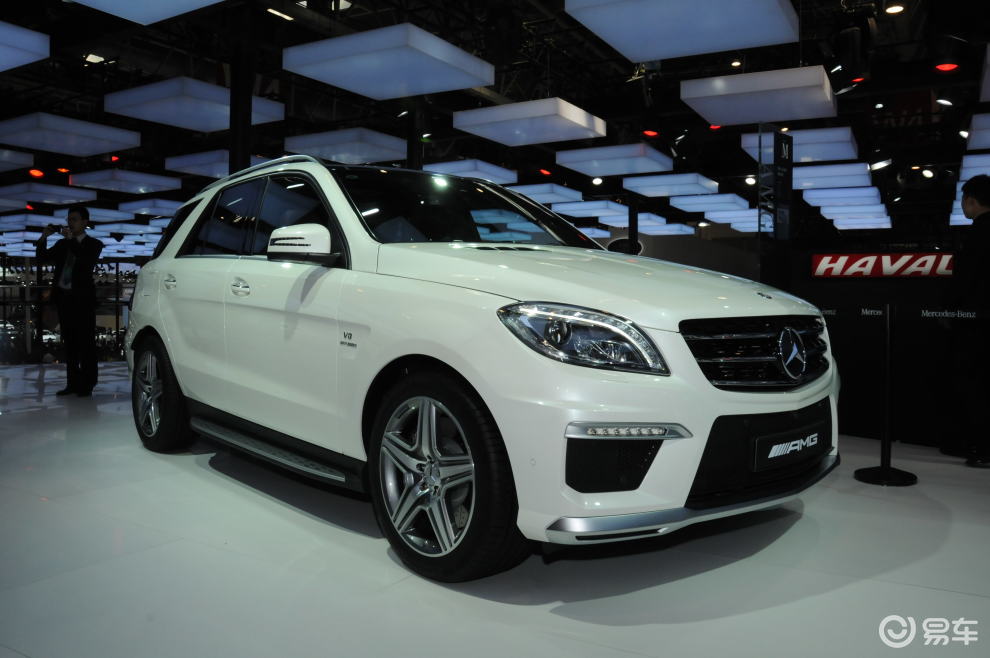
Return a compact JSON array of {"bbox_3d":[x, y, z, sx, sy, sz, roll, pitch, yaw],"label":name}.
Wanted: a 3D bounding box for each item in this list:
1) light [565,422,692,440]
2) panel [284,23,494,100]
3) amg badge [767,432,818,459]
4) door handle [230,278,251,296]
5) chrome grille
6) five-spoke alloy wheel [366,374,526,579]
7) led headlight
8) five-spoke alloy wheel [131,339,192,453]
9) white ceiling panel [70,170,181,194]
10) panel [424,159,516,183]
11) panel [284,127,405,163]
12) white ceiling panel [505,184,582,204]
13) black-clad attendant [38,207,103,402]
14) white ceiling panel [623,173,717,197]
[{"bbox_3d":[0.400,0.308,2.191,0.400,0.055,0.100,-1,2,-22],"label":"light"},{"bbox_3d":[-1.396,-3.576,10.178,2.040,0.263,2.040,2,3,30],"label":"panel"},{"bbox_3d":[1.032,0.400,2.543,0.360,0.047,0.015,-2,3,-42],"label":"amg badge"},{"bbox_3d":[-1.236,-0.201,3.594,0.048,0.078,0.195,-2,3,-42],"label":"door handle"},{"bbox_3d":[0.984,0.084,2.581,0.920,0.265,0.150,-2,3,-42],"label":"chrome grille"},{"bbox_3d":[-0.147,0.503,2.635,0.280,0.740,0.740,-2,3,-42],"label":"five-spoke alloy wheel"},{"bbox_3d":[0.275,0.030,2.332,0.400,0.235,0.440,-1,3,-33],"label":"led headlight"},{"bbox_3d":[-2.101,0.409,4.797,0.280,0.740,0.740,-2,3,-42],"label":"five-spoke alloy wheel"},{"bbox_3d":[-9.807,-3.906,19.794,1.950,0.261,1.950,2,3,31],"label":"white ceiling panel"},{"bbox_3d":[-0.806,-3.937,18.991,2.040,0.263,2.040,2,3,30],"label":"panel"},{"bbox_3d":[-2.960,-3.816,15.729,2.040,0.263,2.040,2,3,30],"label":"panel"},{"bbox_3d":[1.253,-4.068,22.533,2.040,0.263,2.040,2,3,30],"label":"white ceiling panel"},{"bbox_3d":[-4.096,-0.270,7.157,0.520,1.820,0.380,1,2,22],"label":"black-clad attendant"},{"bbox_3d":[4.924,-3.983,20.684,2.040,0.263,2.040,2,3,30],"label":"white ceiling panel"}]

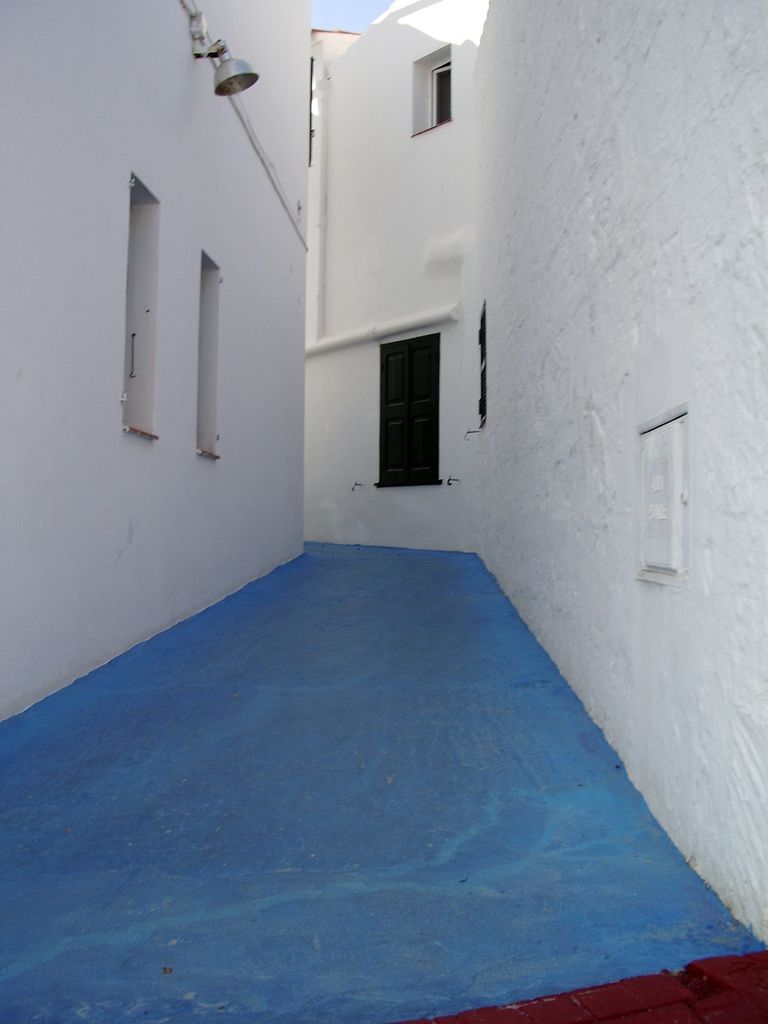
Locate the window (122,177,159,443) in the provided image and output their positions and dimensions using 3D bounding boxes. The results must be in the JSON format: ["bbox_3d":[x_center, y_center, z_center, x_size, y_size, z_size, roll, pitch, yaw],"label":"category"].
[{"bbox_3d":[-1.586,-1.262,6.484,0.200,1.562,0.606,0,-2,4],"label":"window"}]

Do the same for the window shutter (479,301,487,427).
[{"bbox_3d":[1.153,-1.724,12.101,0.120,1.360,1.050,0,-2,3],"label":"window shutter"}]

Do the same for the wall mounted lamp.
[{"bbox_3d":[-1.177,-3.410,7.652,0.470,0.585,0.340,0,-2,4],"label":"wall mounted lamp"}]

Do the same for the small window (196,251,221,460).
[{"bbox_3d":[-1.456,-1.224,8.181,0.200,1.563,0.588,0,-2,4],"label":"small window"}]

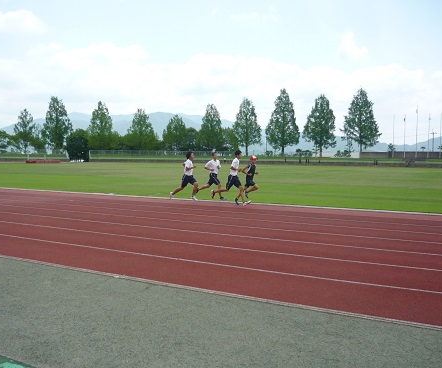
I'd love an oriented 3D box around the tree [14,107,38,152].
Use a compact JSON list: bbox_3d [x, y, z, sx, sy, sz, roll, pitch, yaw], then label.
[{"bbox_3d":[-48.520,-13.154,116.000,6.453,11.168,6.453,1,3,0],"label":"tree"}]

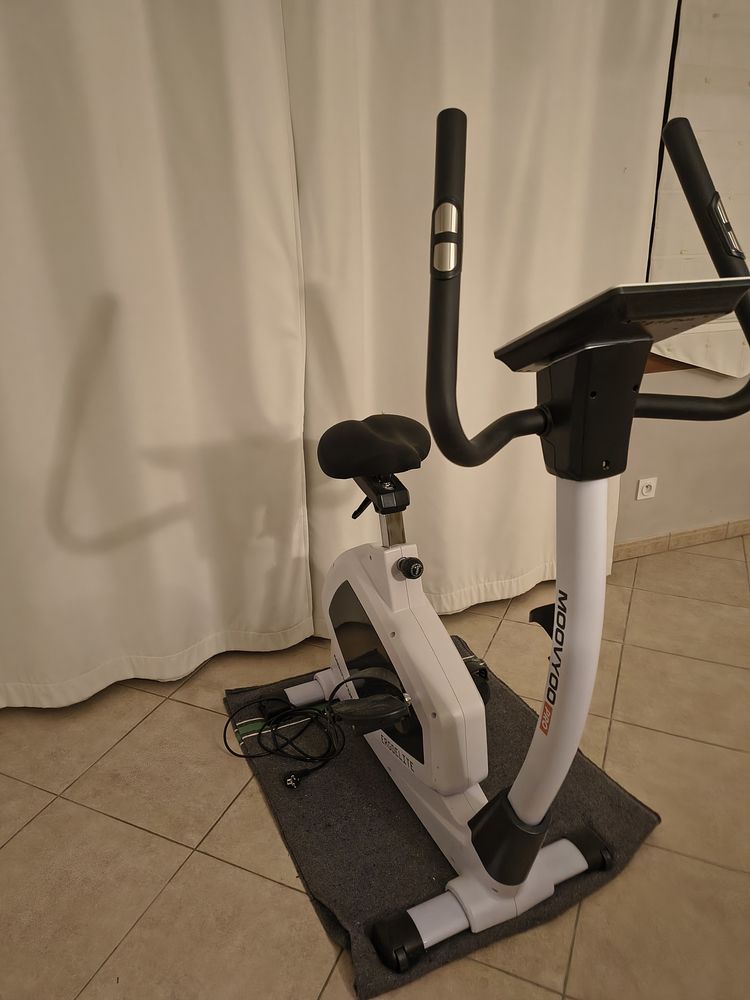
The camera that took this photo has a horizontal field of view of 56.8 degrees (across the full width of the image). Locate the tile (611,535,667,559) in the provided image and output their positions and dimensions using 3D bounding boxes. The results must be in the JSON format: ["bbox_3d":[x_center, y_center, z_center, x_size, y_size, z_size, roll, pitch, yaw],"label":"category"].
[{"bbox_3d":[1.107,0.203,2.894,0.317,0.078,0.010,-9,23,-19],"label":"tile"}]

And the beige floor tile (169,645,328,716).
[{"bbox_3d":[-0.352,0.555,2.170,0.410,0.010,0.410,9,24,22],"label":"beige floor tile"}]

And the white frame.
[{"bbox_3d":[0.109,0.269,1.538,0.410,0.965,0.985,-11,24,-24],"label":"white frame"}]

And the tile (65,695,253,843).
[{"bbox_3d":[-0.514,0.696,1.820,0.410,0.010,0.410,9,24,22],"label":"tile"}]

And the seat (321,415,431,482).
[{"bbox_3d":[0.027,-0.106,1.562,0.255,0.120,0.290,-11,24,-24],"label":"seat"}]

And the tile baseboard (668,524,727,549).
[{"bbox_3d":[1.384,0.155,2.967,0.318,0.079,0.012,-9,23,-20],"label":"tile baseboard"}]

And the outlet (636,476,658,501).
[{"bbox_3d":[1.088,-0.046,2.779,0.083,0.083,0.012,-9,23,-19],"label":"outlet"}]

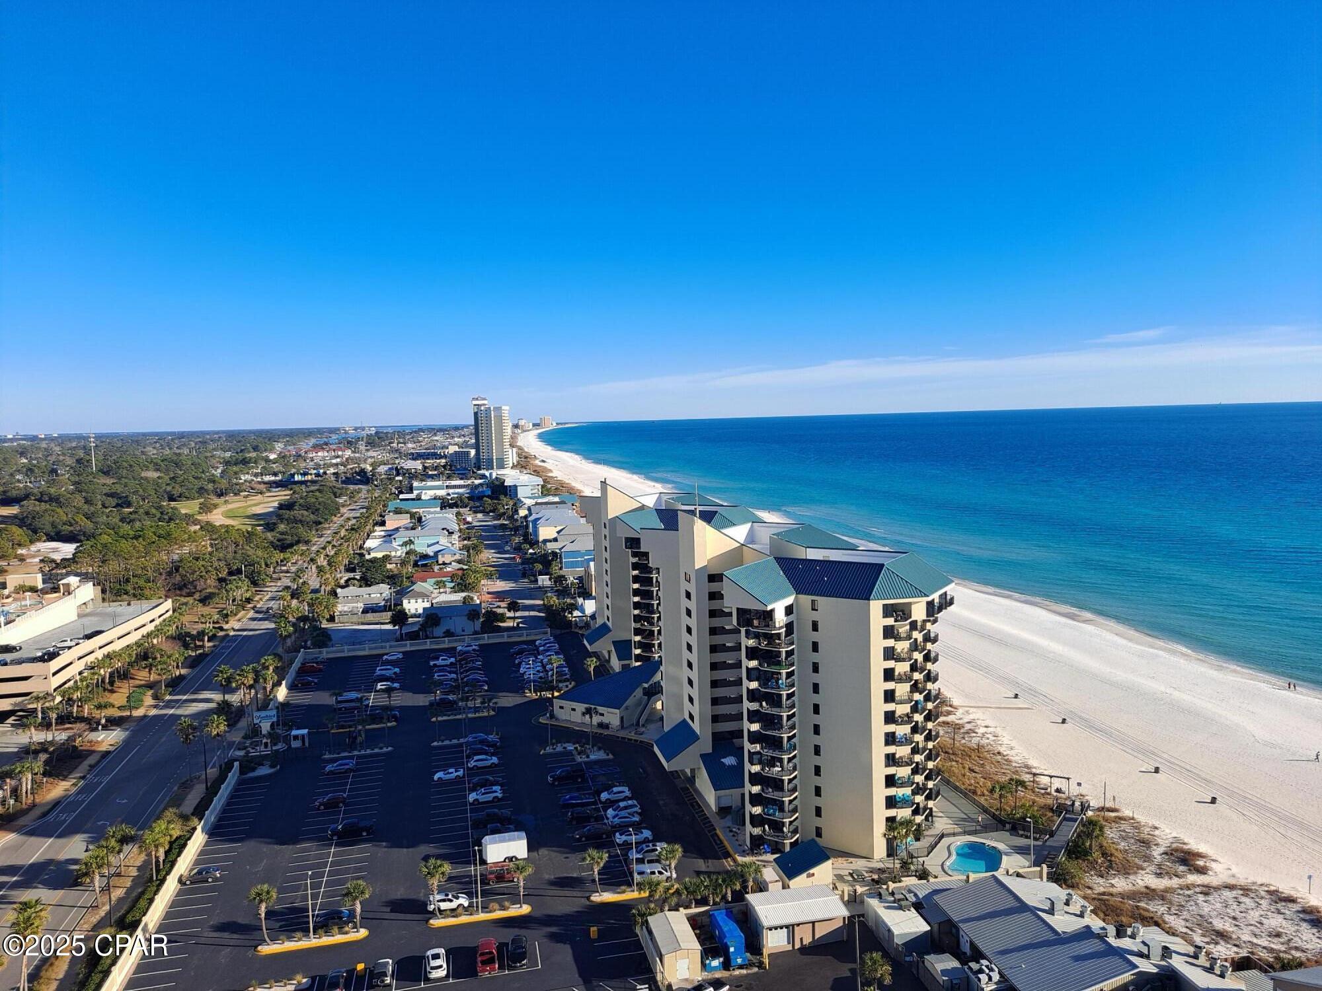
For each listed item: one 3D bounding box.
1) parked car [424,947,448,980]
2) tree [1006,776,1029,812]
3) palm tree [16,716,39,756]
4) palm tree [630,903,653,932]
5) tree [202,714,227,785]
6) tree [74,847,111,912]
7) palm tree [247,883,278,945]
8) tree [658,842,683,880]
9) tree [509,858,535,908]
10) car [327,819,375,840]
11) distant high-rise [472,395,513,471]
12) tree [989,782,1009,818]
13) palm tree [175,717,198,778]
[{"bbox_3d":[-23.119,47.874,98.413,1.880,1.620,4.550,-3,5,-17],"label":"parked car"},{"bbox_3d":[49.023,41.129,131.164,3.100,5.450,3.100,-2,5,0],"label":"tree"},{"bbox_3d":[-111.813,42.150,168.757,3.700,6.300,3.700,-2,5,0],"label":"palm tree"},{"bbox_3d":[-1.998,45.956,103.408,2.682,3.406,2.682,-2,5,0],"label":"palm tree"},{"bbox_3d":[-73.392,41.324,157.699,4.090,10.640,4.090,-3,5,-13],"label":"tree"},{"bbox_3d":[-66.620,44.905,111.874,3.900,7.710,3.900,-2,5,0],"label":"tree"},{"bbox_3d":[-43.155,45.377,103.356,3.300,6.850,3.300,-2,5,0],"label":"palm tree"},{"bbox_3d":[1.174,44.180,114.187,3.023,4.974,3.023,-2,5,0],"label":"tree"},{"bbox_3d":[-16.320,45.896,112.645,2.920,5.760,2.920,-3,5,-13],"label":"tree"},{"bbox_3d":[-42.315,45.573,130.302,5.850,1.930,2.030,-3,5,-15],"label":"car"},{"bbox_3d":[-168.418,-57.264,950.653,38.000,80.590,40.000,-3,5,-13],"label":"distant high-rise"},{"bbox_3d":[47.210,42.303,132.853,2.870,4.930,2.870,-3,5,-13],"label":"tree"},{"bbox_3d":[-77.148,41.482,155.683,4.030,10.870,4.030,-3,5,-13],"label":"palm tree"}]

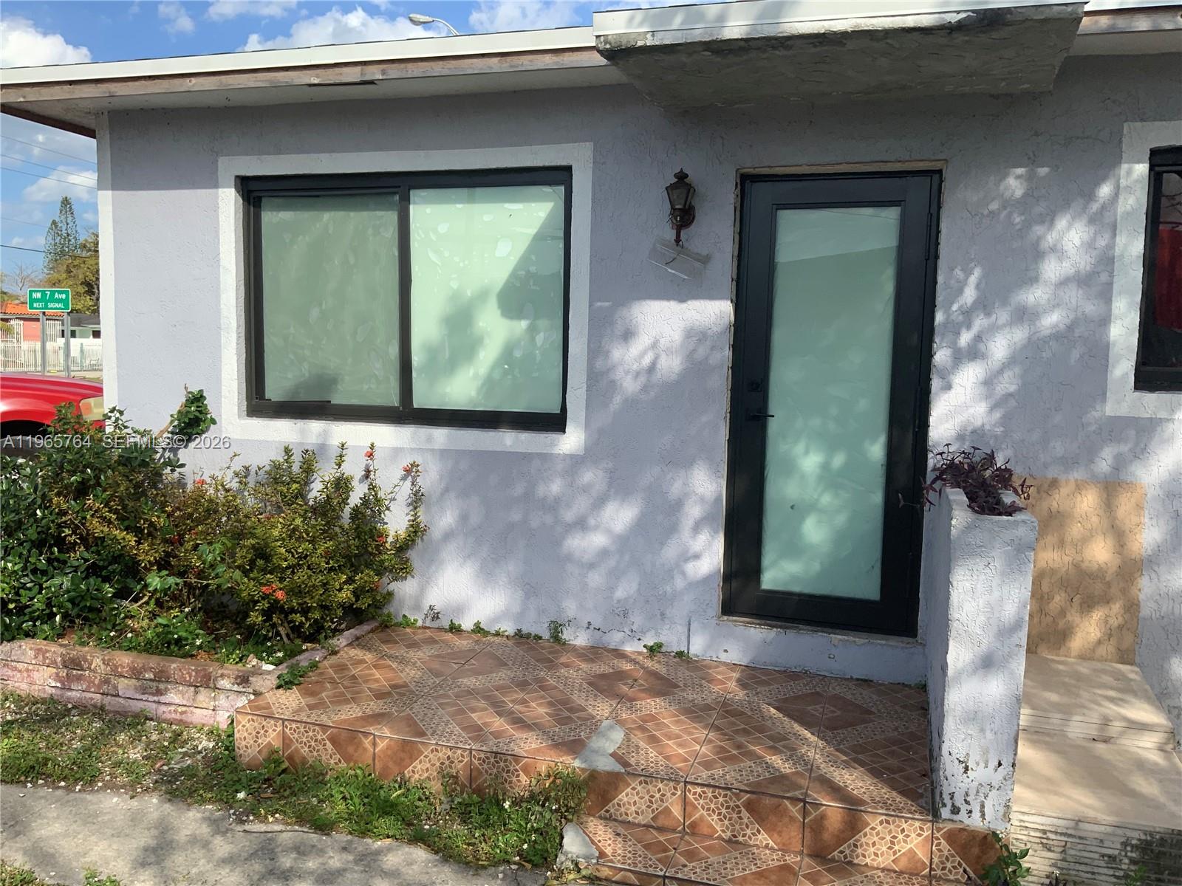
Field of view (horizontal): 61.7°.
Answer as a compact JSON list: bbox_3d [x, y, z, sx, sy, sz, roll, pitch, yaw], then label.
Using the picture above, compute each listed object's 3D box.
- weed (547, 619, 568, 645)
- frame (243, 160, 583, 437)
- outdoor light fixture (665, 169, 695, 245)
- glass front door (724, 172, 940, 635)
[{"bbox_3d":[-0.163,0.953,4.984,0.100,0.120,0.070,3,5,17],"label":"weed"},{"bbox_3d":[-0.973,-0.742,5.147,1.864,1.293,0.090,3,6,17],"label":"frame"},{"bbox_3d":[0.406,-1.068,4.497,0.128,0.338,0.170,3,6,17],"label":"outdoor light fixture"},{"bbox_3d":[1.095,-0.177,4.574,0.885,2.080,0.090,3,6,17],"label":"glass front door"}]

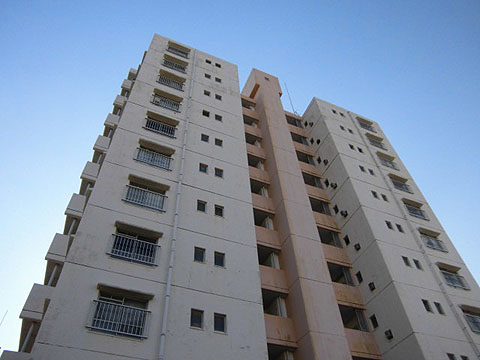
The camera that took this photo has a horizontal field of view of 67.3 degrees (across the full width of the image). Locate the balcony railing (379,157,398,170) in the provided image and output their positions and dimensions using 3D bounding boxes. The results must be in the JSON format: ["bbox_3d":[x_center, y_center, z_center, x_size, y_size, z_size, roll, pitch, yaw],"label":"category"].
[{"bbox_3d":[12.083,-1.316,29.375,1.850,0.900,0.140,17,-52,-17],"label":"balcony railing"}]

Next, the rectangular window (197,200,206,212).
[{"bbox_3d":[-1.770,1.241,16.863,0.460,0.680,0.100,17,-52,-17],"label":"rectangular window"}]

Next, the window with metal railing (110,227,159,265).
[{"bbox_3d":[-3.950,2.563,13.659,1.700,1.220,0.180,17,-52,-17],"label":"window with metal railing"}]

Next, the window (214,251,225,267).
[{"bbox_3d":[-0.811,3.228,14.689,0.441,0.700,0.130,17,-52,-17],"label":"window"}]

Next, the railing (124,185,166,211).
[{"bbox_3d":[-4.058,0.816,15.611,1.850,0.900,0.140,17,-52,-17],"label":"railing"}]

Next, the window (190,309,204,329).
[{"bbox_3d":[-1.505,4.877,12.595,0.480,0.690,0.120,17,-52,-17],"label":"window"}]

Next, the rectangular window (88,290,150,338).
[{"bbox_3d":[-3.748,4.217,11.395,1.670,1.290,0.180,17,-52,-17],"label":"rectangular window"}]

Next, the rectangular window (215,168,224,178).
[{"bbox_3d":[-1.075,-0.351,18.810,0.452,0.662,0.130,17,-52,-17],"label":"rectangular window"}]

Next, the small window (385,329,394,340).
[{"bbox_3d":[7.408,7.660,17.834,0.110,0.430,0.385,17,-52,-17],"label":"small window"}]

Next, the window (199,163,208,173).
[{"bbox_3d":[-1.912,-0.583,18.875,0.460,0.690,0.120,17,-52,-17],"label":"window"}]

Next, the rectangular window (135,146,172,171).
[{"bbox_3d":[-4.215,-1.066,17.838,1.700,1.220,0.180,17,-52,-17],"label":"rectangular window"}]

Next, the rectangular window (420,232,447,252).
[{"bbox_3d":[12.084,3.928,22.629,1.670,1.150,0.180,17,-52,-17],"label":"rectangular window"}]

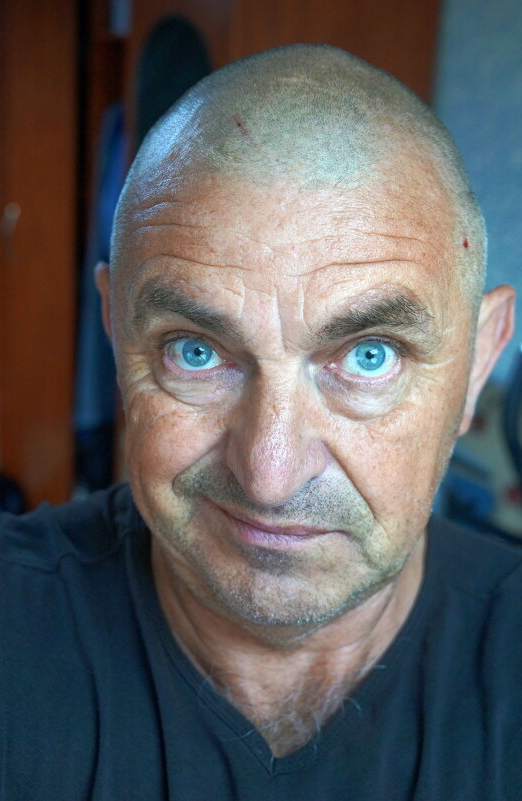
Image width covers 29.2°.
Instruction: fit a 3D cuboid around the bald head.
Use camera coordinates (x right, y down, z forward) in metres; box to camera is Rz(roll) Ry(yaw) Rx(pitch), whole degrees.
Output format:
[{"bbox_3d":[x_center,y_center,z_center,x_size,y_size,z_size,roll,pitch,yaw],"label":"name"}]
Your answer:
[{"bbox_3d":[0.017,-0.103,0.456,0.166,0.114,0.189,3,16,5],"label":"bald head"}]

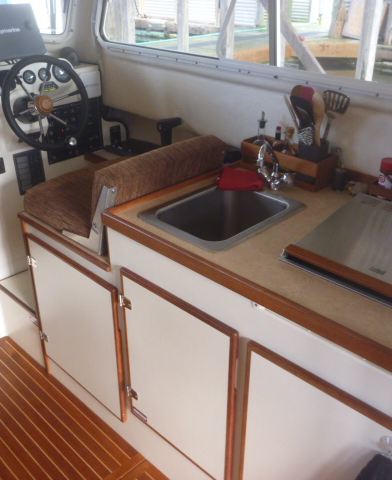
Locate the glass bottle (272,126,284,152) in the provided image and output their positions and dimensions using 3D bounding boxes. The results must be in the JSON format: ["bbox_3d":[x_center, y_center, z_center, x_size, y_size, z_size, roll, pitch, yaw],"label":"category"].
[{"bbox_3d":[0.280,-0.309,1.766,0.045,0.140,0.045,25,37,37],"label":"glass bottle"}]

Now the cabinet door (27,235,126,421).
[{"bbox_3d":[-0.407,0.301,1.803,0.502,0.561,0.022,25,37,37],"label":"cabinet door"}]

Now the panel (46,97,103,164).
[{"bbox_3d":[-0.539,-0.497,2.334,0.035,0.247,0.288,25,37,37],"label":"panel"}]

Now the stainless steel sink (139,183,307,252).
[{"bbox_3d":[0.086,-0.022,1.550,0.310,0.150,0.420,25,37,37],"label":"stainless steel sink"}]

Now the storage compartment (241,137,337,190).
[{"bbox_3d":[0.293,-0.253,1.662,0.285,0.090,0.130,25,37,37],"label":"storage compartment"}]

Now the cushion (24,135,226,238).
[{"bbox_3d":[-0.251,-0.217,1.756,0.564,0.273,0.490,25,37,37],"label":"cushion"}]

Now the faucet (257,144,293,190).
[{"bbox_3d":[0.218,-0.227,1.592,0.140,0.172,0.135,25,37,37],"label":"faucet"}]

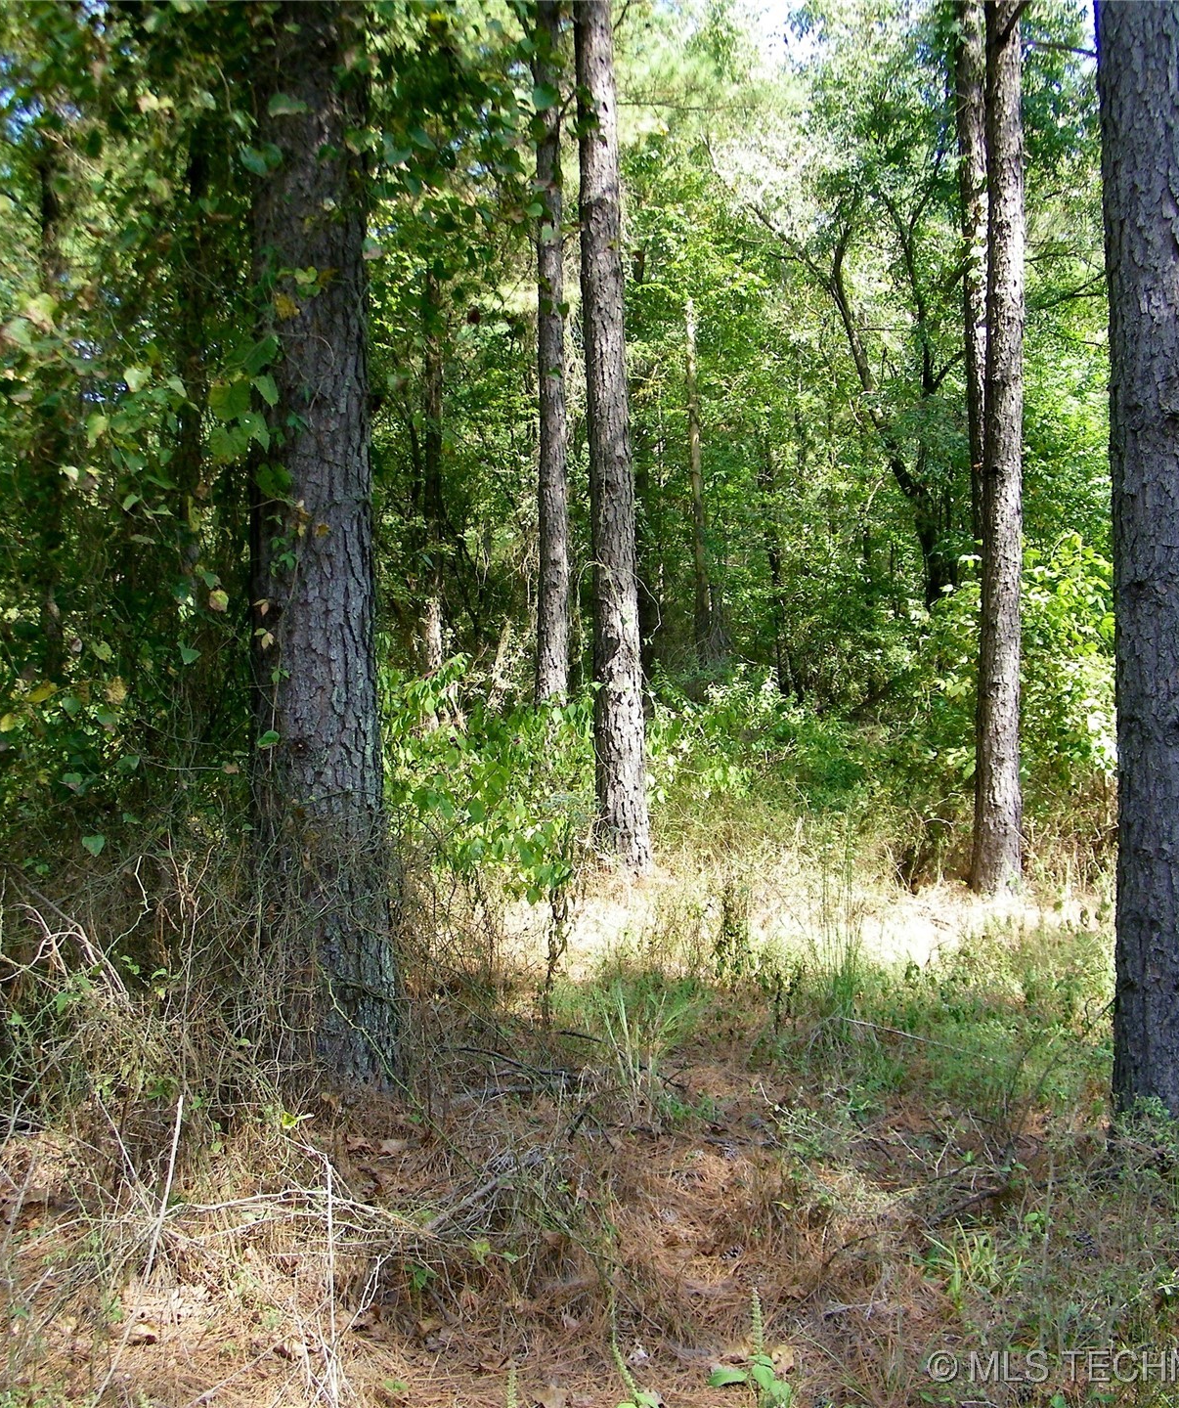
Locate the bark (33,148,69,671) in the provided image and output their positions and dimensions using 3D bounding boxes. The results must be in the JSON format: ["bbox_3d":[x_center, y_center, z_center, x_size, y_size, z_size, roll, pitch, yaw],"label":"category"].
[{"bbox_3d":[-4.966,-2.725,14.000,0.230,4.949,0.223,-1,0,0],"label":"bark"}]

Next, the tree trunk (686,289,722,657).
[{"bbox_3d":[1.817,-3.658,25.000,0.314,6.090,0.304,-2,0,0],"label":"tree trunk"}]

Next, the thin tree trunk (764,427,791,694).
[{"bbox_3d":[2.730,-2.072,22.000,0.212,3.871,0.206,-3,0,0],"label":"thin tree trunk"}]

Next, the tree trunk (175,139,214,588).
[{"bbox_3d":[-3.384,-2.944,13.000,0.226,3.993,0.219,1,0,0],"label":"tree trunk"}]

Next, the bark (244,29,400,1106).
[{"bbox_3d":[-0.959,-0.579,5.500,0.478,3.916,0.464,-1,0,0],"label":"bark"}]

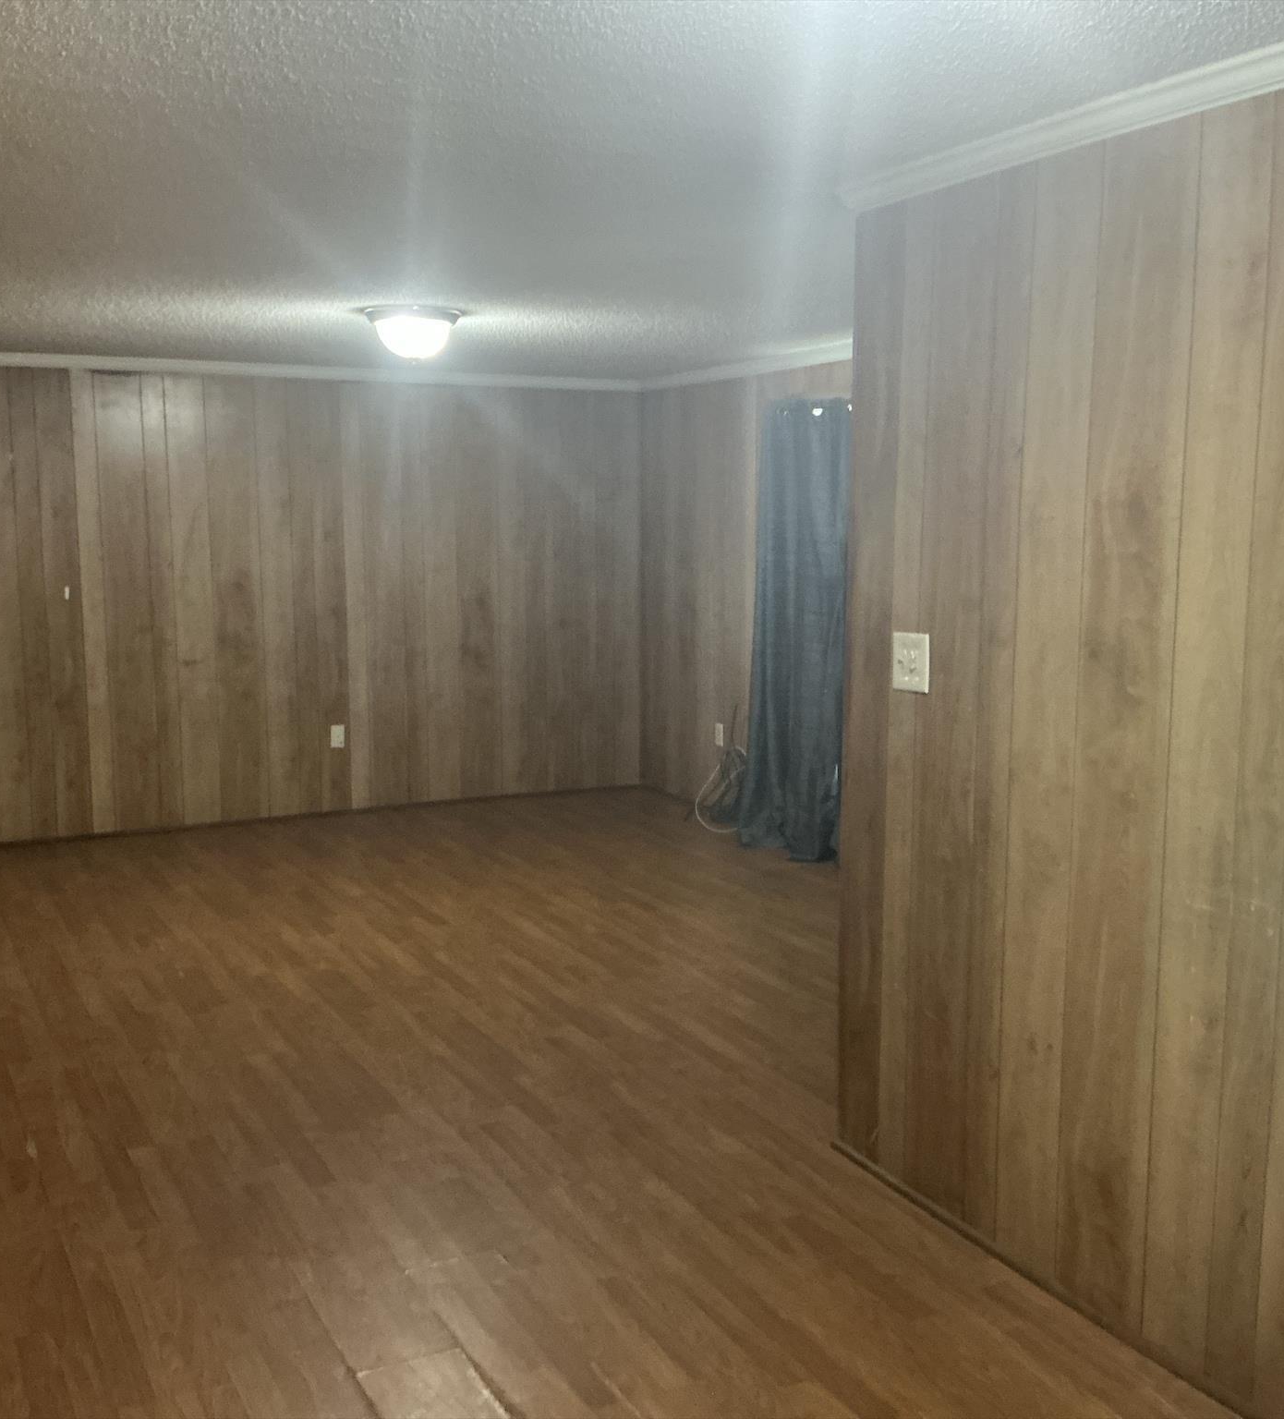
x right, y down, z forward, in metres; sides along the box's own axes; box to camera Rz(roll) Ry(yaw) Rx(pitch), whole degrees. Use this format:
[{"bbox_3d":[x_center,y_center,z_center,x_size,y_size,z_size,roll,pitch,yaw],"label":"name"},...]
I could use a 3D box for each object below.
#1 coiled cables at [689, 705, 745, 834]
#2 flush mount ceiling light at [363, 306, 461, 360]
[{"bbox_3d":[0.363,0.264,7.317,0.170,0.550,0.340,-4,9,-27],"label":"coiled cables"},{"bbox_3d":[-0.793,-1.296,5.327,0.335,0.155,0.335,-4,8,-27],"label":"flush mount ceiling light"}]

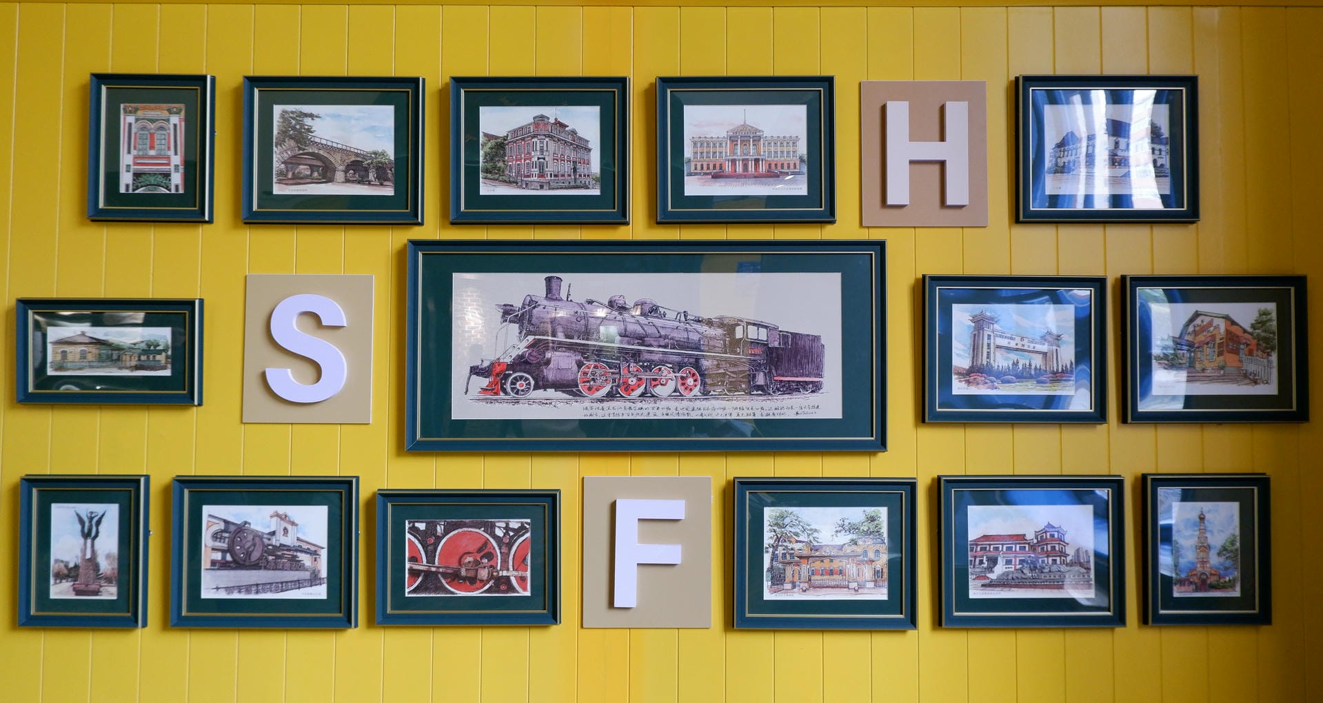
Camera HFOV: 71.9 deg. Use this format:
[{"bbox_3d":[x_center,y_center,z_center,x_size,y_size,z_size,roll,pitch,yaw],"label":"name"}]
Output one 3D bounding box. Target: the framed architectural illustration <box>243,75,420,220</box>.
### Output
[{"bbox_3d":[-0.733,-0.450,2.037,0.395,0.323,0.030,0,-2,0],"label":"framed architectural illustration"}]

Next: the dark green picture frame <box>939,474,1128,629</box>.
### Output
[{"bbox_3d":[0.718,0.387,1.768,0.352,0.285,0.024,0,-3,0],"label":"dark green picture frame"}]

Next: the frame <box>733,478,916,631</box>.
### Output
[{"bbox_3d":[0.354,0.443,1.997,0.395,0.323,0.030,0,-2,0],"label":"frame"}]

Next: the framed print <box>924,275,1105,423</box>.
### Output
[{"bbox_3d":[0.691,-0.004,1.786,0.353,0.287,0.024,0,-3,0],"label":"framed print"}]

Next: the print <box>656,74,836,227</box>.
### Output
[{"bbox_3d":[0.167,-0.397,1.800,0.350,0.286,0.024,0,-3,0],"label":"print"}]

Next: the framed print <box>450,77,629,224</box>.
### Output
[{"bbox_3d":[-0.271,-0.448,2.037,0.395,0.323,0.030,0,-2,0],"label":"framed print"}]

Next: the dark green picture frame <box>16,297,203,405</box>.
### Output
[{"bbox_3d":[-1.068,0.001,1.772,0.349,0.202,0.024,0,-3,0],"label":"dark green picture frame"}]

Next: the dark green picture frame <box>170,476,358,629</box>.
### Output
[{"bbox_3d":[-0.869,0.439,1.999,0.395,0.323,0.030,0,-2,0],"label":"dark green picture frame"}]

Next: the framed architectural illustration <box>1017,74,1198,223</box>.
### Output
[{"bbox_3d":[0.882,-0.400,1.806,0.353,0.288,0.024,0,-3,0],"label":"framed architectural illustration"}]

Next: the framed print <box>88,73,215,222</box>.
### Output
[{"bbox_3d":[-1.138,-0.456,2.038,0.264,0.323,0.030,0,-2,0],"label":"framed print"}]

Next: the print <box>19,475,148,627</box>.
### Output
[{"bbox_3d":[-1.107,0.383,1.753,0.234,0.283,0.024,0,-3,0],"label":"print"}]

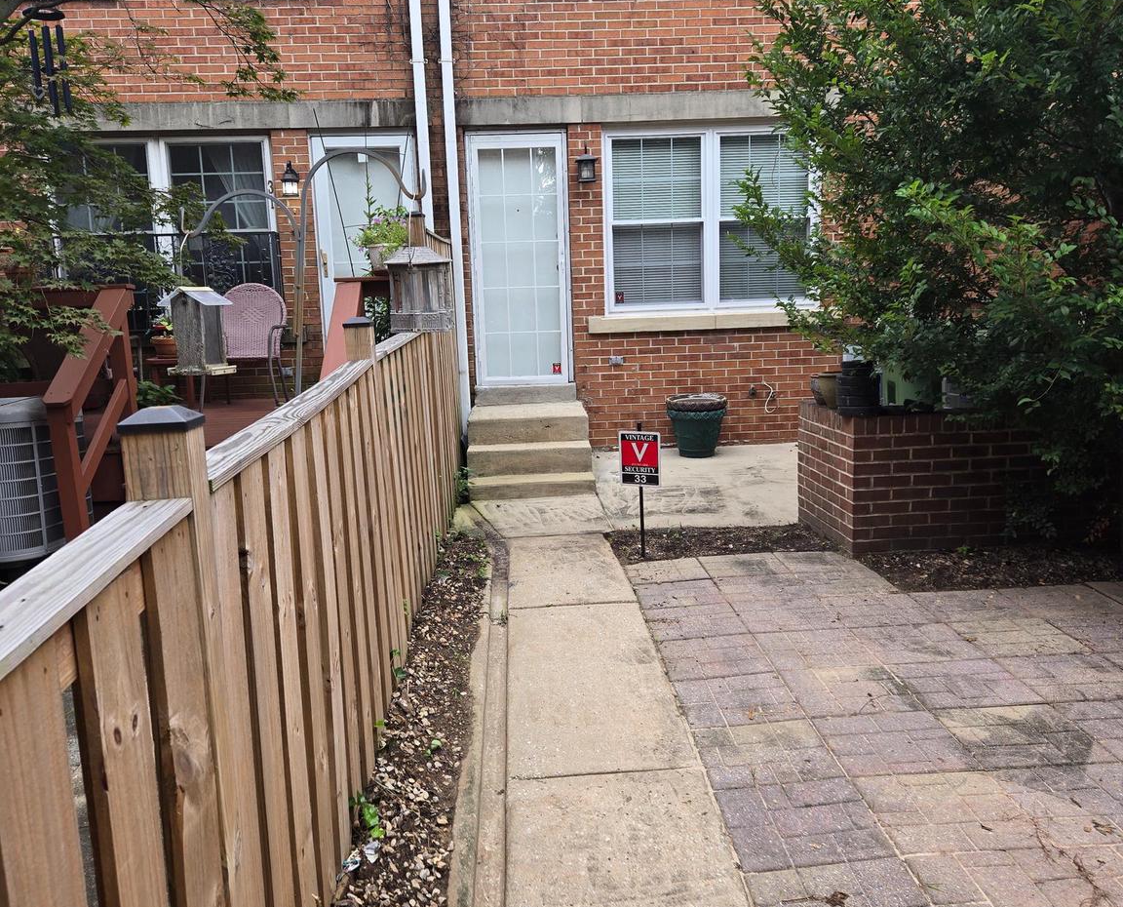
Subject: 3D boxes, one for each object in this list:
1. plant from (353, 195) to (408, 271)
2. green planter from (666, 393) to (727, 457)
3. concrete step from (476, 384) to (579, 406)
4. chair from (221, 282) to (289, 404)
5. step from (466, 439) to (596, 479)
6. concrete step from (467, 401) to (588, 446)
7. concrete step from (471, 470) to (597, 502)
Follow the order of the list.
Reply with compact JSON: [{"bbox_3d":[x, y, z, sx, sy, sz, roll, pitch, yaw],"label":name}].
[{"bbox_3d":[-1.102,-1.359,6.146,0.360,0.480,0.330,-3,11,-3],"label":"plant"},{"bbox_3d":[1.102,-0.227,8.119,0.499,0.462,0.499,-3,11,-3],"label":"green planter"},{"bbox_3d":[-0.294,-0.498,8.317,0.837,0.156,0.190,-3,11,-3],"label":"concrete step"},{"bbox_3d":[-2.386,-0.806,7.543,0.580,0.920,0.580,-3,11,-6],"label":"chair"},{"bbox_3d":[-0.233,0.043,7.417,0.908,0.190,0.264,-3,11,-3],"label":"step"},{"bbox_3d":[-0.269,-0.240,7.888,0.904,0.190,0.770,-3,11,-3],"label":"concrete step"},{"bbox_3d":[-0.212,0.236,7.183,0.899,0.102,0.269,-3,11,-3],"label":"concrete step"}]

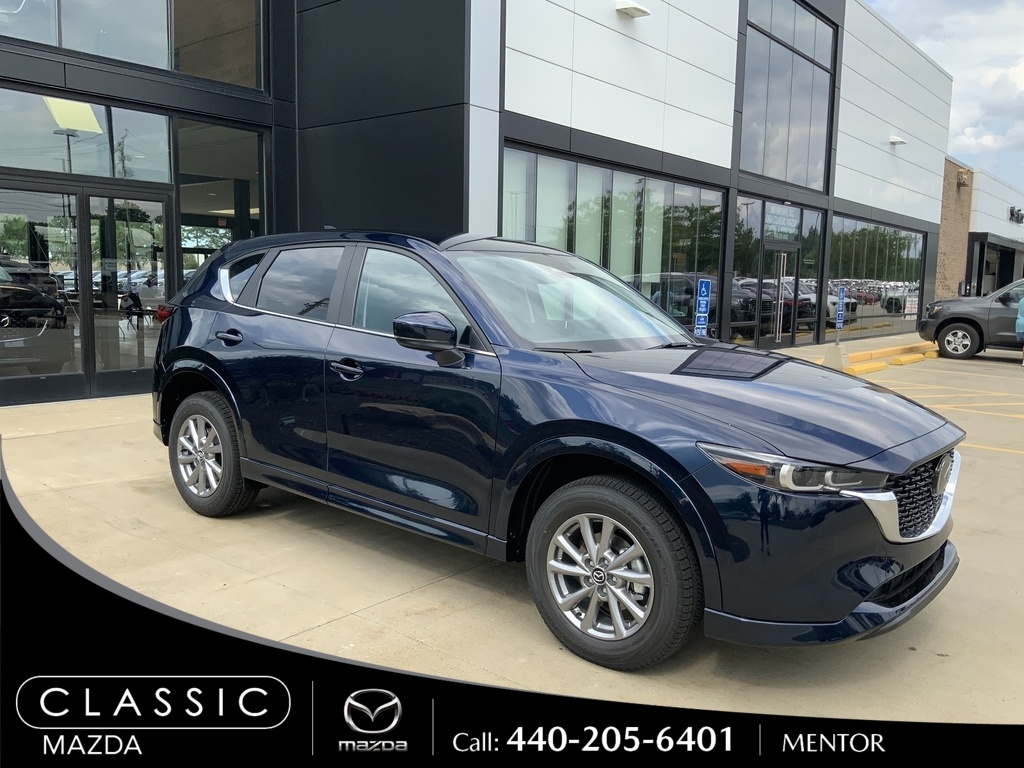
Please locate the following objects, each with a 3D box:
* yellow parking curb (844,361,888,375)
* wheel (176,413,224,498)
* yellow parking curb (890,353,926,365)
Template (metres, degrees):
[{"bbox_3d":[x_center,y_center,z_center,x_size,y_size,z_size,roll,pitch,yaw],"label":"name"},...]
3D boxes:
[{"bbox_3d":[6.599,-0.296,15.937,0.190,0.125,1.830,7,9,39],"label":"yellow parking curb"},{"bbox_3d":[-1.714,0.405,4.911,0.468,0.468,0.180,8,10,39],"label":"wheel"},{"bbox_3d":[8.467,-0.527,18.316,0.200,0.125,1.820,7,9,39],"label":"yellow parking curb"}]

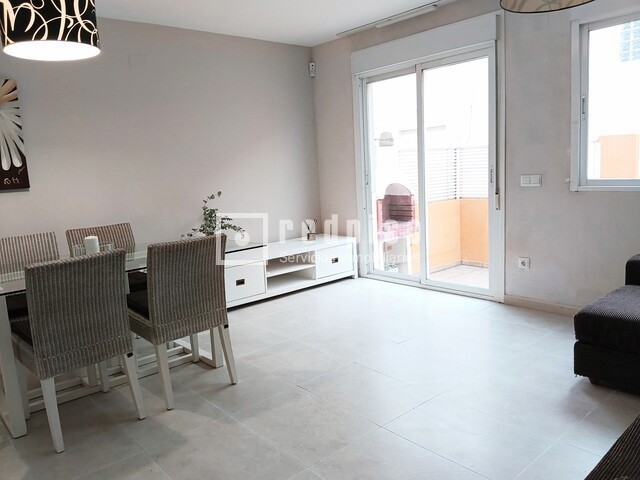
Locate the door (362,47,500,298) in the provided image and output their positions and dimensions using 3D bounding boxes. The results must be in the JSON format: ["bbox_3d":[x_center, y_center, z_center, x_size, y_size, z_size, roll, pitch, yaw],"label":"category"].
[{"bbox_3d":[0.994,-0.573,4.545,0.090,2.081,1.500,-10,11,-40],"label":"door"}]

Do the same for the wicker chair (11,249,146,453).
[{"bbox_3d":[-1.263,0.503,2.481,0.435,0.897,0.555,-11,12,-40],"label":"wicker chair"}]

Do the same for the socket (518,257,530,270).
[{"bbox_3d":[1.662,0.192,3.916,0.018,0.086,0.083,-11,12,-40],"label":"socket"}]

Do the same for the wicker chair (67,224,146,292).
[{"bbox_3d":[-1.411,0.369,3.387,0.435,0.900,0.555,-11,12,-40],"label":"wicker chair"}]

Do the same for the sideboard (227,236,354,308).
[{"bbox_3d":[-0.445,0.303,4.899,1.815,0.450,0.500,-10,11,-40],"label":"sideboard"}]

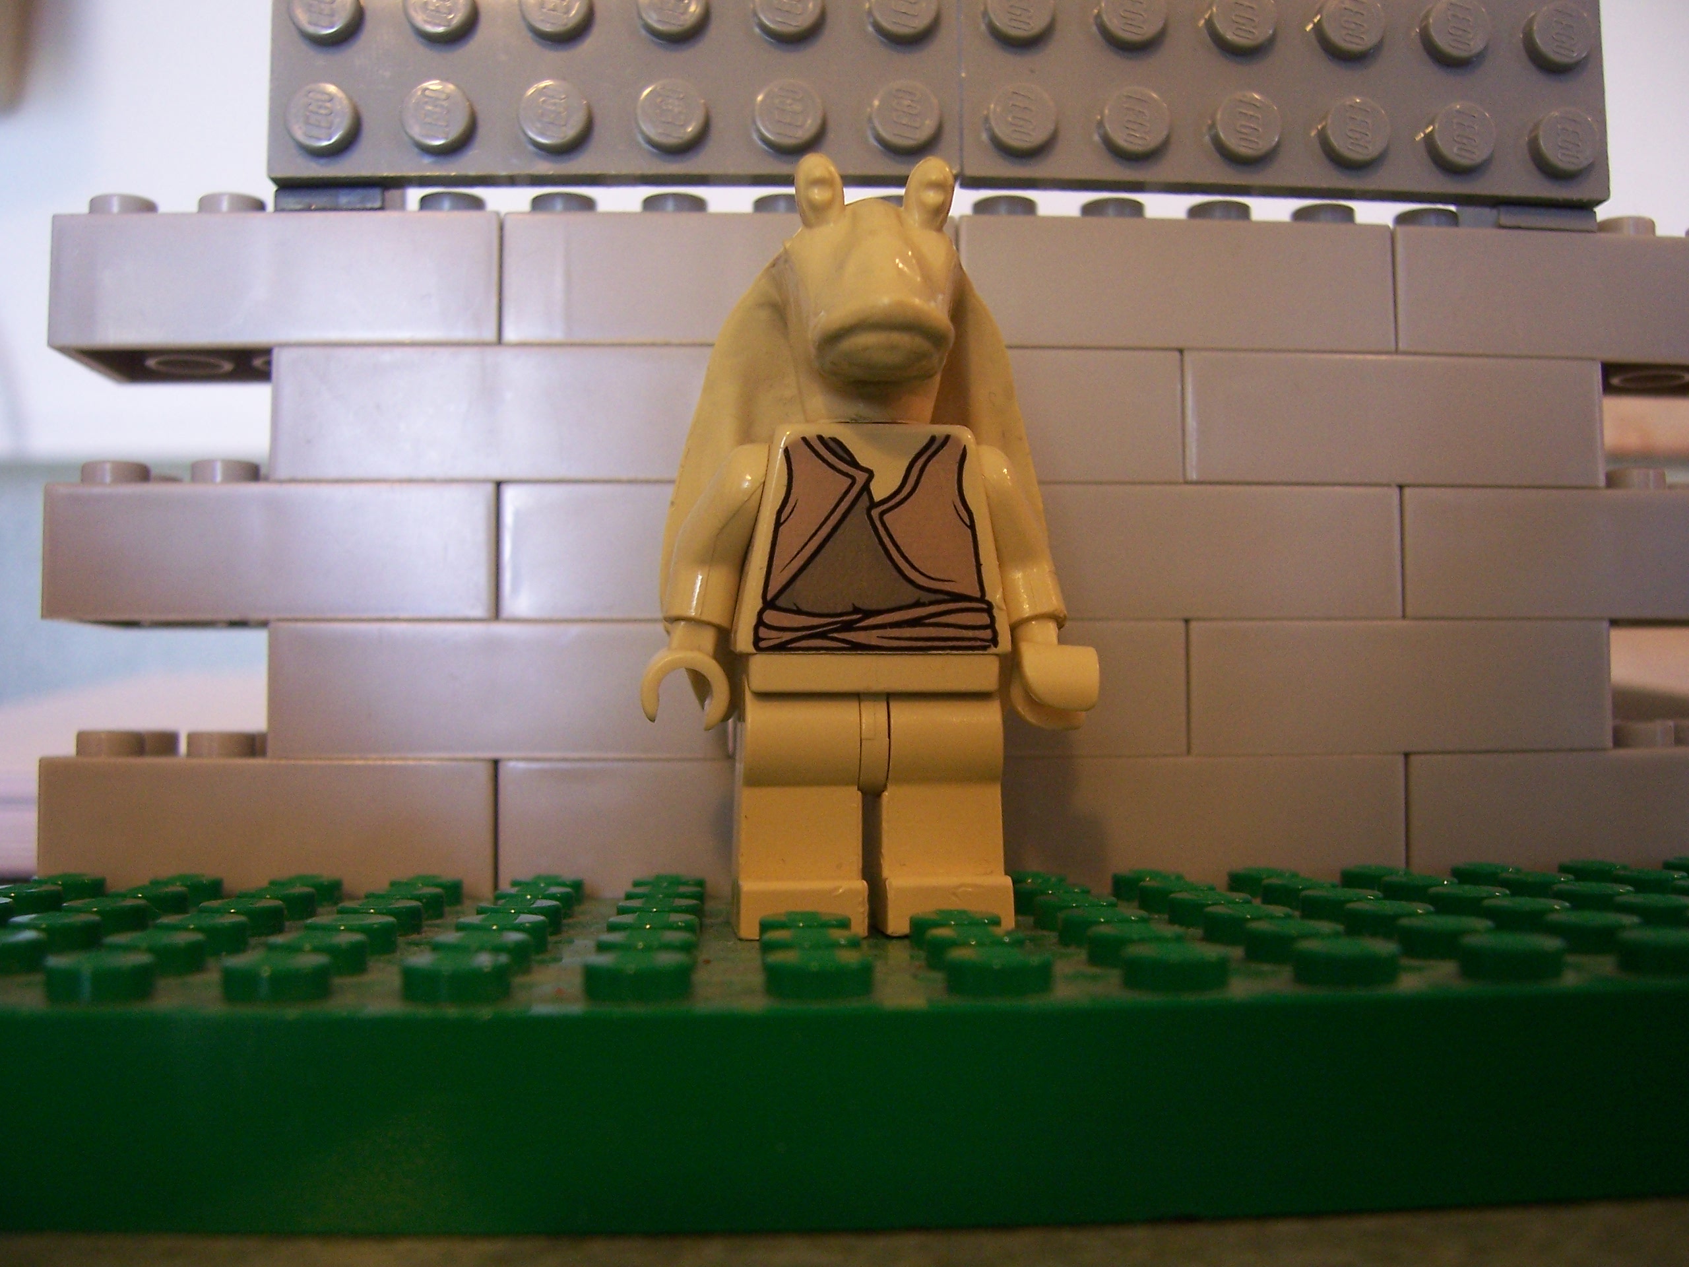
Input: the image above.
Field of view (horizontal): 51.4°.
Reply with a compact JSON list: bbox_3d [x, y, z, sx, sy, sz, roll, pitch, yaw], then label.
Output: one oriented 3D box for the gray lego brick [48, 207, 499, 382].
[{"bbox_3d":[-0.040,-0.025,0.131,0.032,0.010,0.016,0,-2,-3],"label":"gray lego brick"}]

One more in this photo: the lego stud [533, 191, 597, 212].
[{"bbox_3d":[-0.021,-0.031,0.128,0.005,0.002,0.005,0,-3,-3],"label":"lego stud"}]

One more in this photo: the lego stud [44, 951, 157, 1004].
[{"bbox_3d":[-0.033,0.015,0.077,0.005,0.002,0.005,0,-3,-3],"label":"lego stud"}]

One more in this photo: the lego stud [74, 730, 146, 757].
[{"bbox_3d":[-0.052,0.008,0.124,0.005,0.002,0.005,0,-3,-3],"label":"lego stud"}]

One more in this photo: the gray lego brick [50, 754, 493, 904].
[{"bbox_3d":[-0.040,0.014,0.129,0.032,0.010,0.016,0,-3,-3],"label":"gray lego brick"}]

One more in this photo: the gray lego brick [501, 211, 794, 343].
[{"bbox_3d":[-0.009,-0.025,0.132,0.032,0.010,0.016,0,-2,-3],"label":"gray lego brick"}]

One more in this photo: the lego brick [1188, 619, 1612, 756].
[{"bbox_3d":[0.040,0.004,0.134,0.032,0.010,0.016,0,-3,-3],"label":"lego brick"}]

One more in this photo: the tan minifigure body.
[{"bbox_3d":[0.001,-0.006,0.104,0.026,0.046,0.015,0,-3,-3],"label":"tan minifigure body"}]

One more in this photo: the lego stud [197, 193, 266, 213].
[{"bbox_3d":[-0.044,-0.030,0.126,0.005,0.002,0.005,0,-3,-3],"label":"lego stud"}]

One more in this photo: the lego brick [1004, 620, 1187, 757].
[{"bbox_3d":[0.008,0.004,0.132,0.032,0.010,0.016,0,-2,-3],"label":"lego brick"}]

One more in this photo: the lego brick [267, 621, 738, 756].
[{"bbox_3d":[-0.024,0.004,0.129,0.032,0.010,0.016,0,-3,-3],"label":"lego brick"}]

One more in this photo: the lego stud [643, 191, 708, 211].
[{"bbox_3d":[-0.012,-0.031,0.128,0.005,0.002,0.005,0,-2,-3],"label":"lego stud"}]

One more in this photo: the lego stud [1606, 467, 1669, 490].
[{"bbox_3d":[0.060,-0.011,0.132,0.005,0.002,0.005,0,-3,-3],"label":"lego stud"}]

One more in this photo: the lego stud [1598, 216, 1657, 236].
[{"bbox_3d":[0.058,-0.030,0.132,0.005,0.002,0.005,0,-3,-3],"label":"lego stud"}]

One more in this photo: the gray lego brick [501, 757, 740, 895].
[{"bbox_3d":[-0.008,0.014,0.131,0.032,0.010,0.016,0,-3,-3],"label":"gray lego brick"}]

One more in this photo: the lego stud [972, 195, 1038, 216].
[{"bbox_3d":[0.012,-0.031,0.129,0.005,0.002,0.005,0,-3,-3],"label":"lego stud"}]

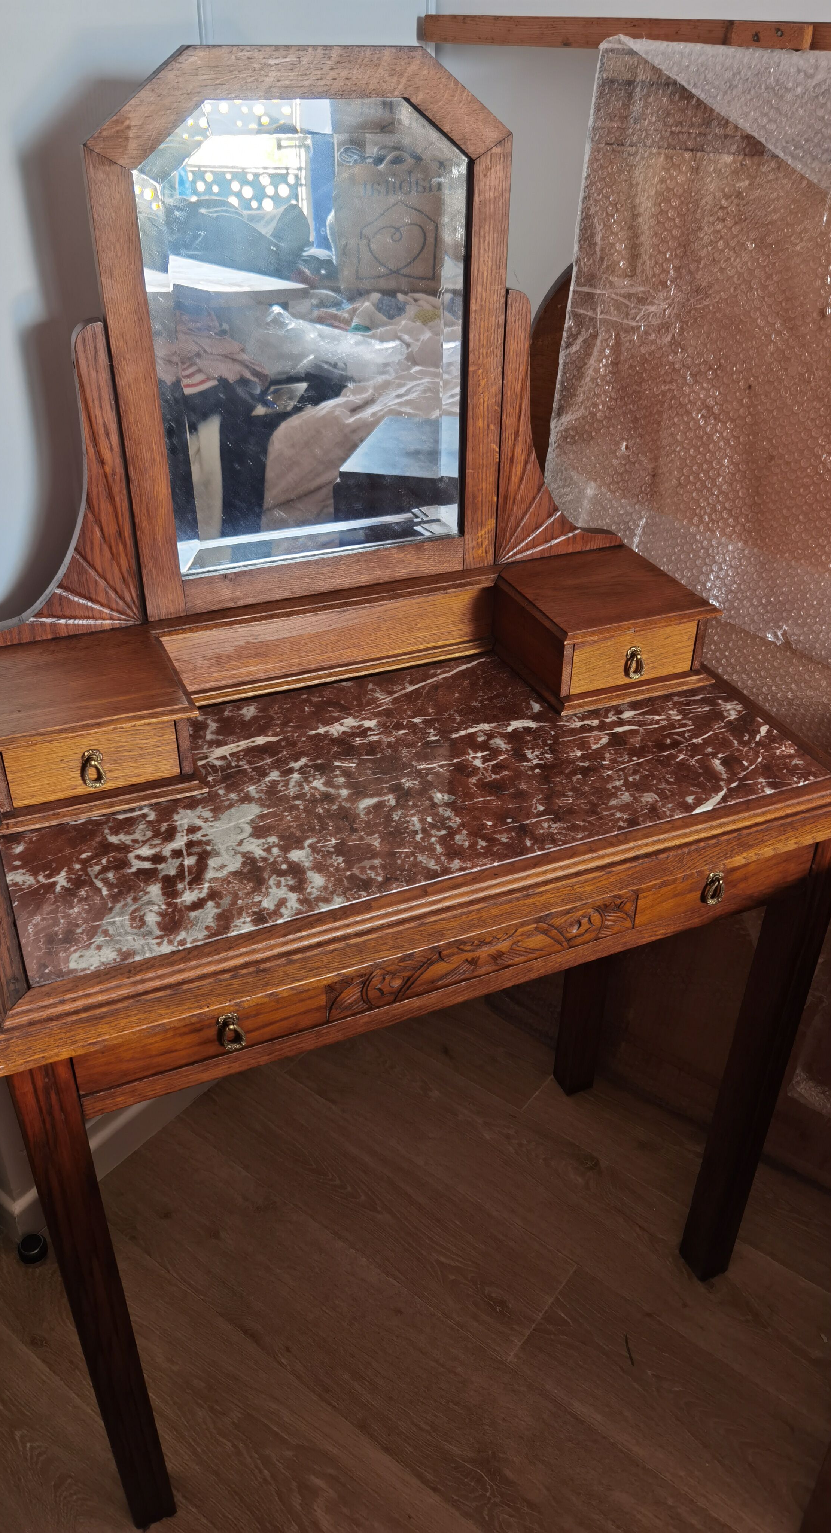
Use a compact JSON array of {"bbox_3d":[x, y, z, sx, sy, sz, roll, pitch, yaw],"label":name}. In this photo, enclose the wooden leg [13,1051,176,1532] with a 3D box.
[{"bbox_3d":[-0.284,0.489,1.003,0.046,0.727,0.046,-12,35,-20],"label":"wooden leg"}]

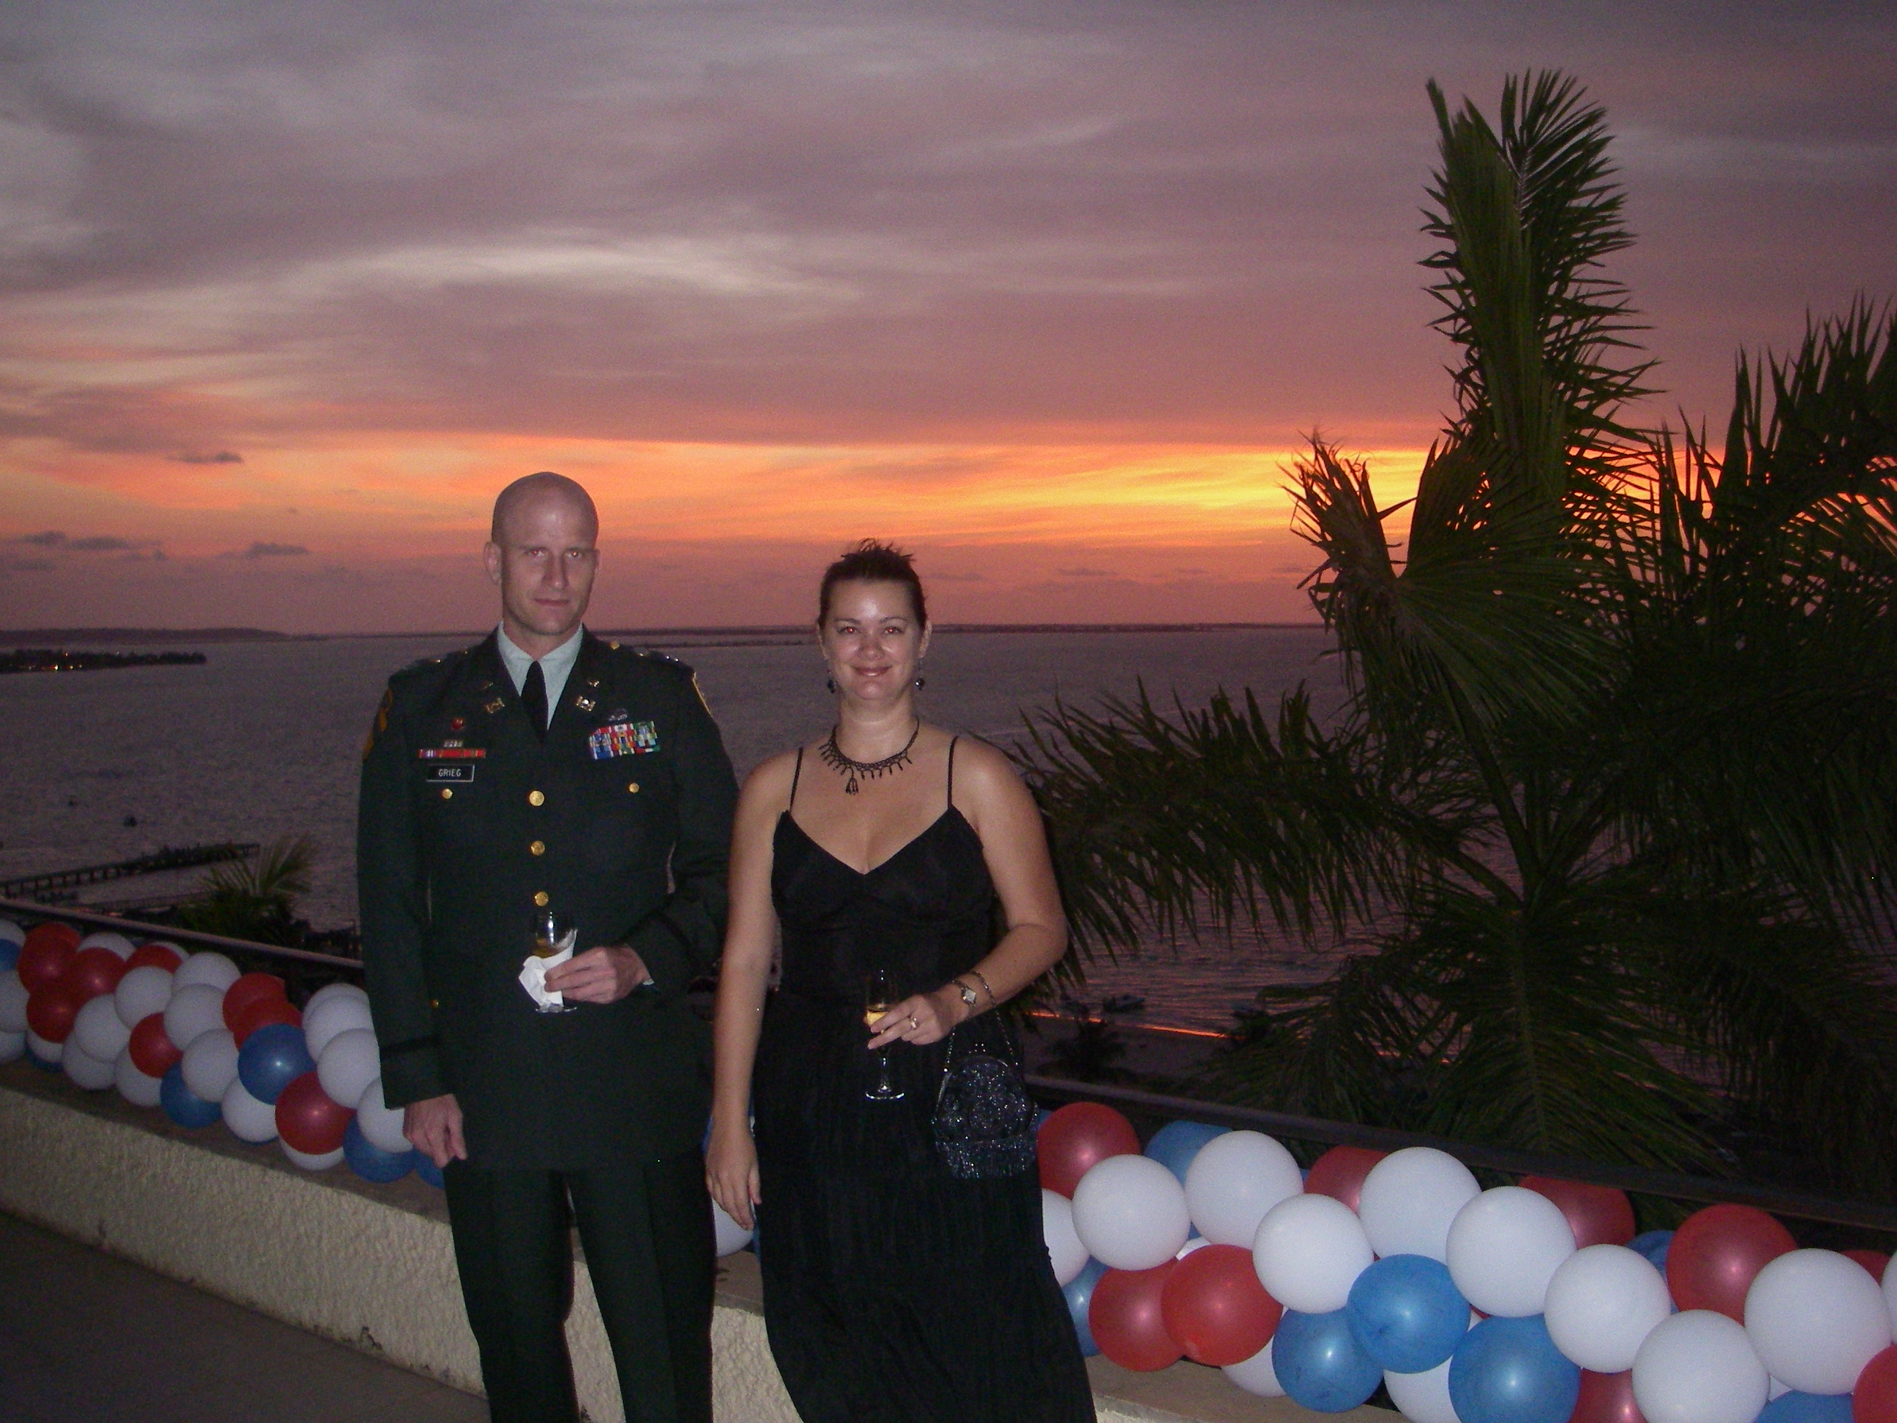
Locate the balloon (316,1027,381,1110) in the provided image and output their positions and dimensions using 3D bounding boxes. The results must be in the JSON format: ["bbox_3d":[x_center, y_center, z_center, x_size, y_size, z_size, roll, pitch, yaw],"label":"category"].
[{"bbox_3d":[-1.357,0.822,4.780,0.185,0.193,0.185,-1,2,0],"label":"balloon"}]

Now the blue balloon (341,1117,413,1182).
[{"bbox_3d":[-1.301,0.999,4.780,0.170,0.177,0.170,-1,2,0],"label":"blue balloon"}]

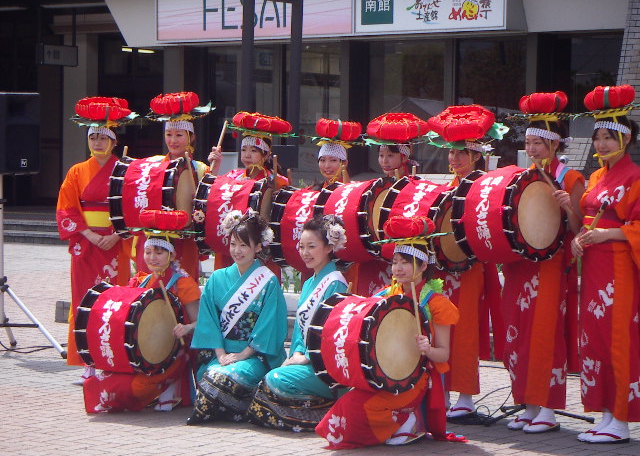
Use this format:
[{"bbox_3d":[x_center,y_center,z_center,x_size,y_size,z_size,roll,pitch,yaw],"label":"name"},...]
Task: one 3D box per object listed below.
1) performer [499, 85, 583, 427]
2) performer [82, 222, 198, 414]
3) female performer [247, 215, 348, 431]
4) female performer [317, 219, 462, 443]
[{"bbox_3d":[1.150,0.167,10.318,0.480,1.732,0.400,3,3,44],"label":"performer"},{"bbox_3d":[-0.975,0.466,10.901,0.540,1.037,0.640,2,3,33],"label":"performer"},{"bbox_3d":[-0.086,0.495,10.450,0.680,1.080,0.500,-2,3,-42],"label":"female performer"},{"bbox_3d":[0.323,0.490,9.699,0.550,1.112,0.680,3,3,41],"label":"female performer"}]

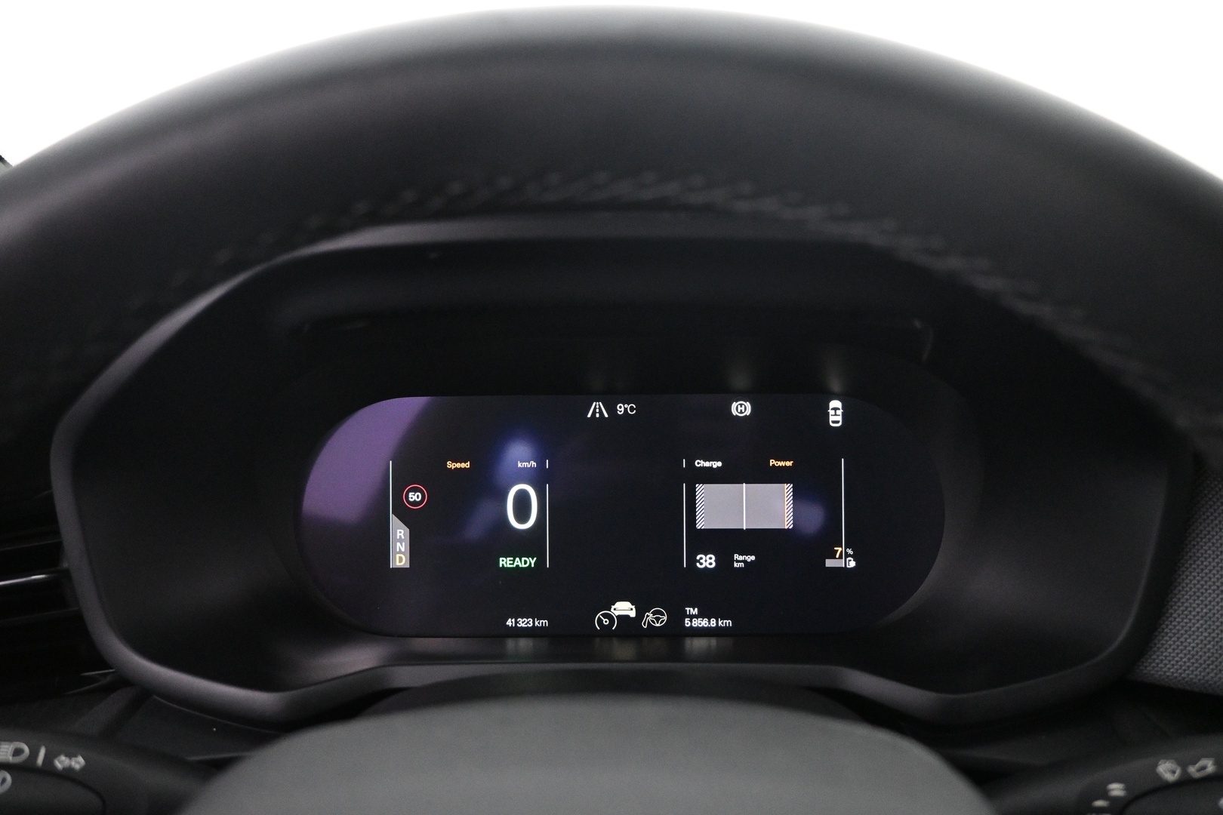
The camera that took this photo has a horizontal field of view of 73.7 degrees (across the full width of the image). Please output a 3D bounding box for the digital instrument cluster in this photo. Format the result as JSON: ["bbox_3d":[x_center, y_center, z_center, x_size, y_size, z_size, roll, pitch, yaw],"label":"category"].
[{"bbox_3d":[0.005,0.048,0.375,0.290,0.108,0.020,0,-1,1],"label":"digital instrument cluster"}]

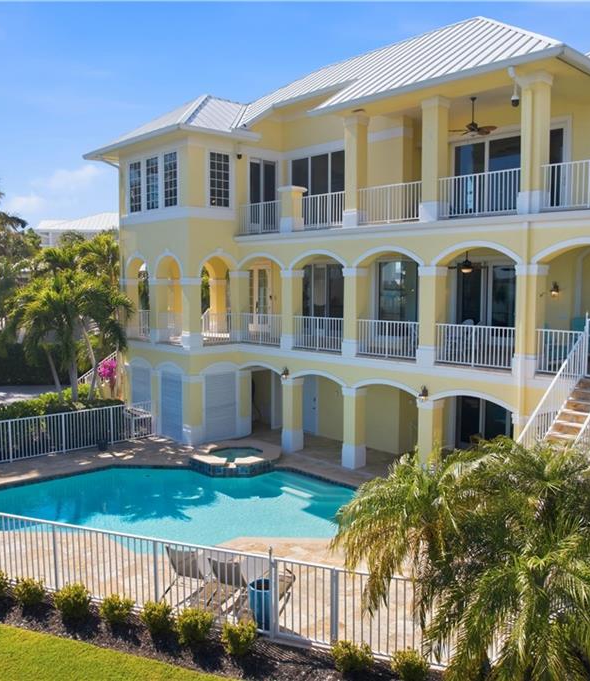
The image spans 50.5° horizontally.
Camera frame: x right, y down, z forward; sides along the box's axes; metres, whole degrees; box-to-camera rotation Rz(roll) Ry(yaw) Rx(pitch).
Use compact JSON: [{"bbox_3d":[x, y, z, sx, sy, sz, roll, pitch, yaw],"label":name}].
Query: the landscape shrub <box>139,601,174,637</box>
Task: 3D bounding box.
[{"bbox_3d":[-2.164,4.344,9.779,0.510,0.540,0.510,0,6,0],"label":"landscape shrub"}]

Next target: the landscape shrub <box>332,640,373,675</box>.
[{"bbox_3d":[0.819,4.511,8.915,0.600,0.515,0.600,0,6,0],"label":"landscape shrub"}]

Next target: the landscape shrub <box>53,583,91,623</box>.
[{"bbox_3d":[-3.679,4.332,10.347,0.593,0.583,0.593,5,8,43],"label":"landscape shrub"}]

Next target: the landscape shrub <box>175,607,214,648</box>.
[{"bbox_3d":[-1.542,4.404,9.602,0.576,0.570,0.576,0,6,0],"label":"landscape shrub"}]

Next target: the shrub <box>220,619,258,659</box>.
[{"bbox_3d":[-0.845,4.453,9.354,0.567,0.541,0.567,0,6,0],"label":"shrub"}]

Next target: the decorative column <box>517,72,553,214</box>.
[{"bbox_3d":[5.185,-4.229,13.555,0.556,2.931,0.530,-5,8,-44],"label":"decorative column"}]

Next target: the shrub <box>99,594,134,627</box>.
[{"bbox_3d":[-2.863,4.273,10.008,0.520,0.430,0.520,-2,6,-17],"label":"shrub"}]

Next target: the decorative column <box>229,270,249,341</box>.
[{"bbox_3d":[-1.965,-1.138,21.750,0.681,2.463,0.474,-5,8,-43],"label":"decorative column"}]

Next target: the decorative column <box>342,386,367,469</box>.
[{"bbox_3d":[1.738,2.527,18.263,0.512,2.344,0.523,-5,8,-43],"label":"decorative column"}]

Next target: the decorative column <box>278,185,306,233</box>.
[{"bbox_3d":[-0.094,-3.959,19.056,0.610,1.378,0.625,-5,8,-44],"label":"decorative column"}]

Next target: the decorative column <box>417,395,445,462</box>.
[{"bbox_3d":[3.545,2.673,16.373,0.540,2.398,0.529,-5,8,-43],"label":"decorative column"}]

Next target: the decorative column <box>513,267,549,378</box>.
[{"bbox_3d":[5.357,-0.450,14.150,0.572,2.529,0.545,-5,8,-43],"label":"decorative column"}]

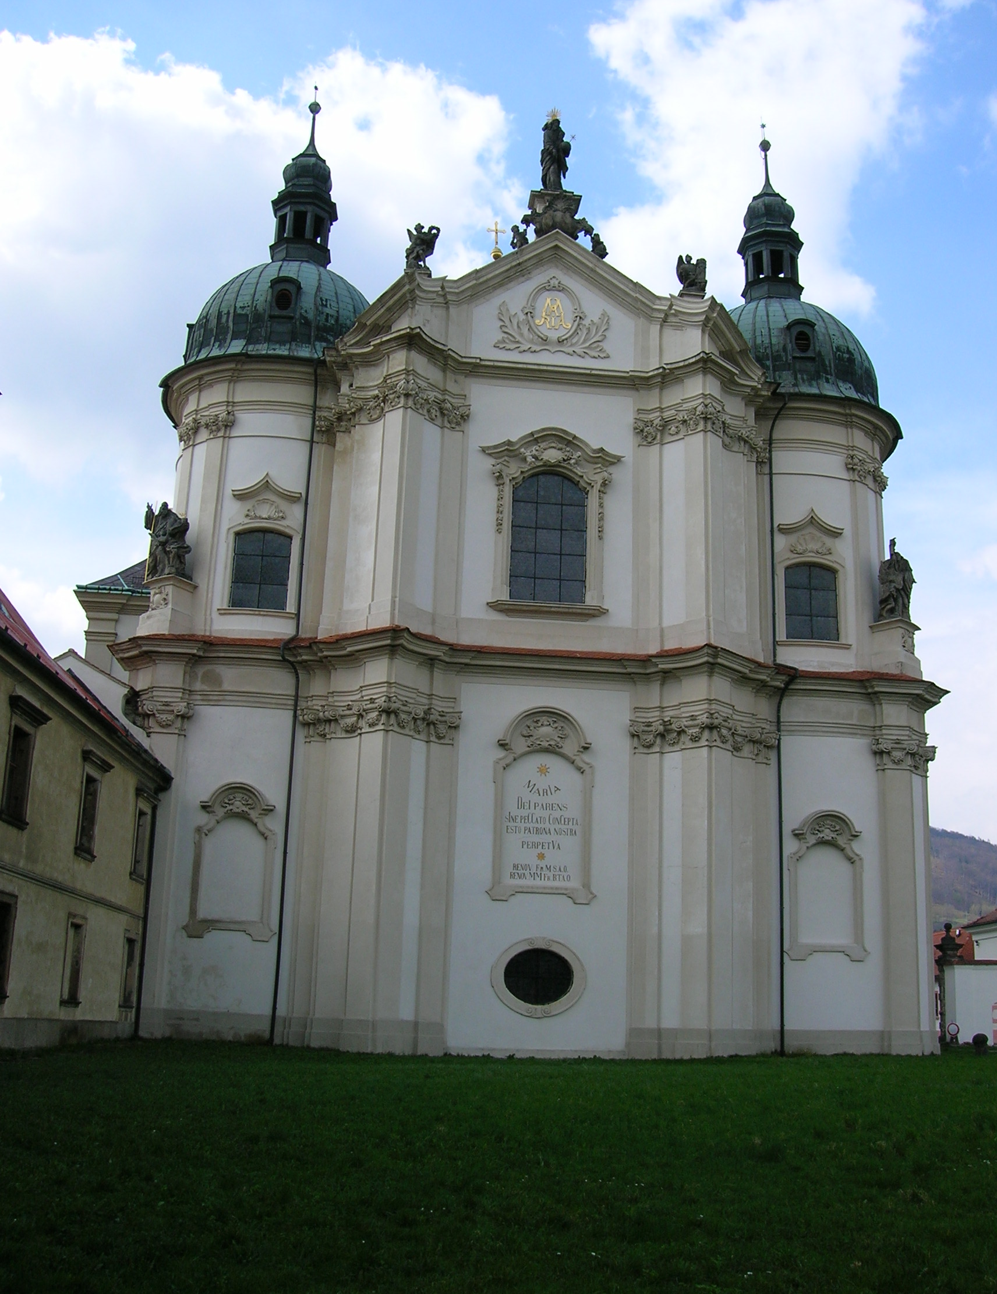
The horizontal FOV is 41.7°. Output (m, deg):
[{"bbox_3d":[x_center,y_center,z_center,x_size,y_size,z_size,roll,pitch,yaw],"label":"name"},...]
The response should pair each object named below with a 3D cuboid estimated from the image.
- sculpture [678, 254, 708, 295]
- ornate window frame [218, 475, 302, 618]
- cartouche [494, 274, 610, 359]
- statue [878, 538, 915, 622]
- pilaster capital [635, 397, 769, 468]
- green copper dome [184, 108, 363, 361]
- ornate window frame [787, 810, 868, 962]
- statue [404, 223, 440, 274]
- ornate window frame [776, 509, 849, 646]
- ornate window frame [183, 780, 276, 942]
[{"bbox_3d":[6.384,-12.306,43.155,1.009,1.456,0.832,8,-17,-20],"label":"sculpture"},{"bbox_3d":[-7.524,-3.323,41.683,2.496,4.680,0.468,2,-16,-1],"label":"ornate window frame"},{"bbox_3d":[1.817,-10.892,43.304,3.796,3.099,0.260,3,-16,-5],"label":"cartouche"},{"bbox_3d":[11.890,-2.057,39.119,1.080,2.573,1.000,14,-19,-36],"label":"statue"},{"bbox_3d":[6.511,-6.840,41.408,4.324,1.081,2.632,3,-14,-6],"label":"pilaster capital"},{"bbox_3d":[-6.614,-13.614,44.568,7.200,11.688,7.200,3,-15,-5],"label":"green copper dome"},{"bbox_3d":[9.209,6.671,36.666,2.350,4.175,0.350,1,-15,5],"label":"ornate window frame"},{"bbox_3d":[-2.271,-11.846,38.845,1.000,1.642,0.800,6,-16,-14],"label":"statue"},{"bbox_3d":[10.322,-2.298,43.218,2.496,4.680,0.468,4,-16,-8],"label":"ornate window frame"},{"bbox_3d":[-7.138,5.775,35.353,2.400,4.205,0.350,4,-15,-8],"label":"ornate window frame"}]

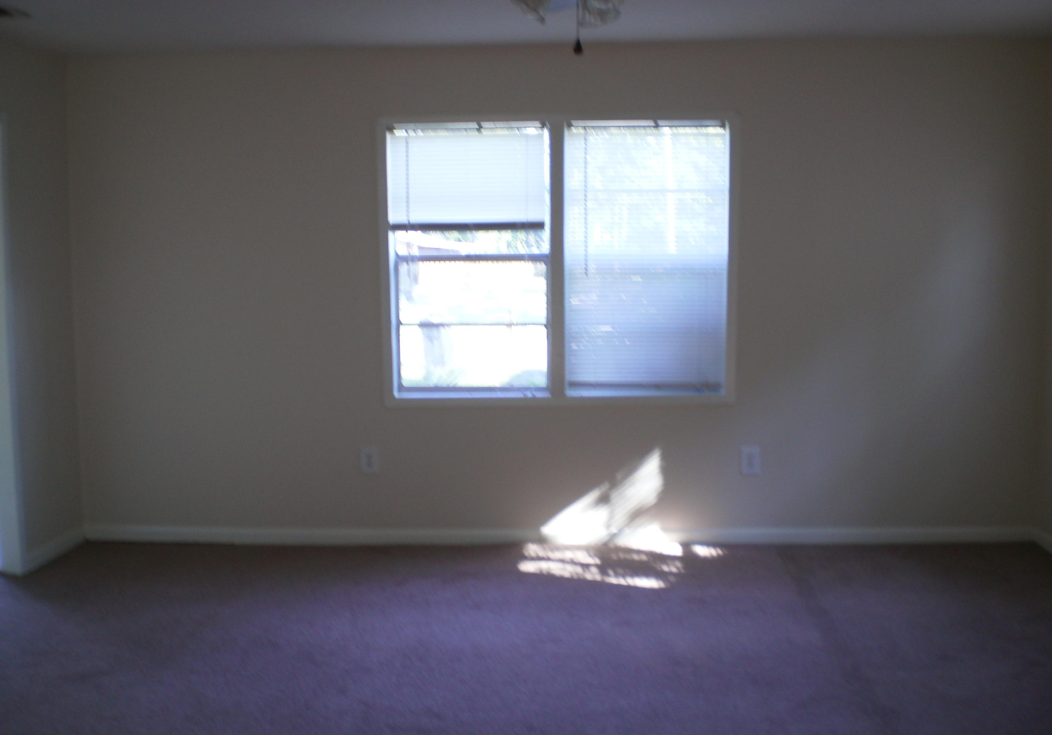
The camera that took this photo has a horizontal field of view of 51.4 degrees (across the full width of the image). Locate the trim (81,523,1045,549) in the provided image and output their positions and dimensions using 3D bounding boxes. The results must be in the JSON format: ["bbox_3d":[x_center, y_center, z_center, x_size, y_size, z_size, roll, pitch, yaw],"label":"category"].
[{"bbox_3d":[0.154,0.822,5.346,4.681,0.088,0.018,0,5,2],"label":"trim"}]

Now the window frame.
[{"bbox_3d":[0.154,-0.512,5.274,1.693,1.363,0.110,0,5,2],"label":"window frame"}]

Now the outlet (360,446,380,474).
[{"bbox_3d":[-0.763,0.456,5.358,0.080,0.122,0.012,0,5,2],"label":"outlet"}]

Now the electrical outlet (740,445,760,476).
[{"bbox_3d":[1.087,0.449,5.283,0.080,0.122,0.012,0,5,2],"label":"electrical outlet"}]

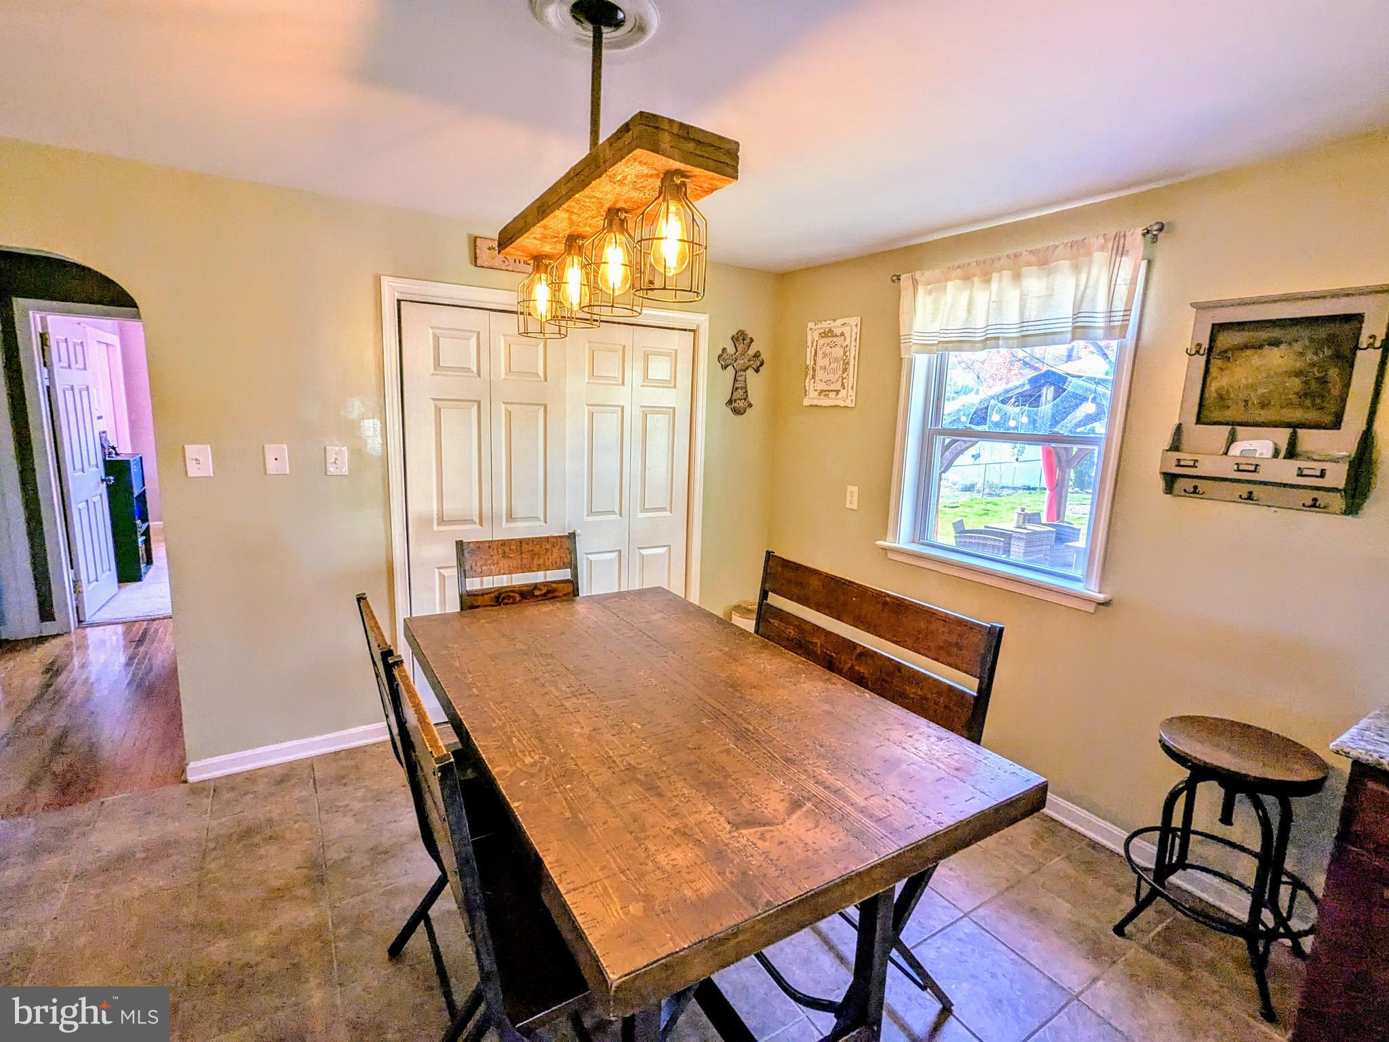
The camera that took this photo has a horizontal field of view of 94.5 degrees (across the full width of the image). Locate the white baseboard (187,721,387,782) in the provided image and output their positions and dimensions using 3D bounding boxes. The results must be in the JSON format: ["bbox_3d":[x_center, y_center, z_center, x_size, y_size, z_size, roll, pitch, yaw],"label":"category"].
[{"bbox_3d":[-1.771,1.025,2.897,0.830,0.083,0.015,-4,12,-32],"label":"white baseboard"}]

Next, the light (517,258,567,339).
[{"bbox_3d":[-0.402,-0.590,1.700,0.125,0.210,0.125,-4,12,-32],"label":"light"}]

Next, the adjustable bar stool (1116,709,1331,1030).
[{"bbox_3d":[1.642,1.012,1.985,0.450,0.670,0.450,-4,12,-33],"label":"adjustable bar stool"}]

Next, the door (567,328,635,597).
[{"bbox_3d":[-0.522,-0.023,3.488,0.366,2.025,0.035,-4,11,-29],"label":"door"}]

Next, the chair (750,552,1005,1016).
[{"bbox_3d":[0.272,0.752,1.930,0.585,1.107,0.945,-4,12,-33],"label":"chair"}]

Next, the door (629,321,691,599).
[{"bbox_3d":[-0.212,-0.065,3.751,0.387,2.024,0.035,-4,12,-32],"label":"door"}]

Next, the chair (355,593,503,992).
[{"bbox_3d":[-0.557,0.758,1.725,0.530,1.108,0.470,-4,12,-33],"label":"chair"}]

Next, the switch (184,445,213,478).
[{"bbox_3d":[-1.954,-0.235,2.535,0.080,0.124,0.020,-4,12,-32],"label":"switch"}]

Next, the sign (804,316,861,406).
[{"bbox_3d":[0.756,-0.864,3.538,0.025,0.462,0.406,-4,12,-32],"label":"sign"}]

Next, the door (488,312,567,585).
[{"bbox_3d":[-0.845,-0.003,3.306,0.376,2.025,0.035,-4,11,-29],"label":"door"}]

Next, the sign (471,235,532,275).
[{"bbox_3d":[-0.614,-1.244,3.139,0.885,0.130,0.020,-4,11,-29],"label":"sign"}]

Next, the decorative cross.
[{"bbox_3d":[0.265,-0.854,3.719,0.318,0.489,0.025,-4,11,-29],"label":"decorative cross"}]

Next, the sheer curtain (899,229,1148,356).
[{"bbox_3d":[1.250,-0.890,2.627,0.060,0.372,1.018,-4,12,-32],"label":"sheer curtain"}]

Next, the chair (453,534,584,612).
[{"bbox_3d":[-0.574,0.647,2.323,0.450,1.100,0.550,-3,11,-27],"label":"chair"}]

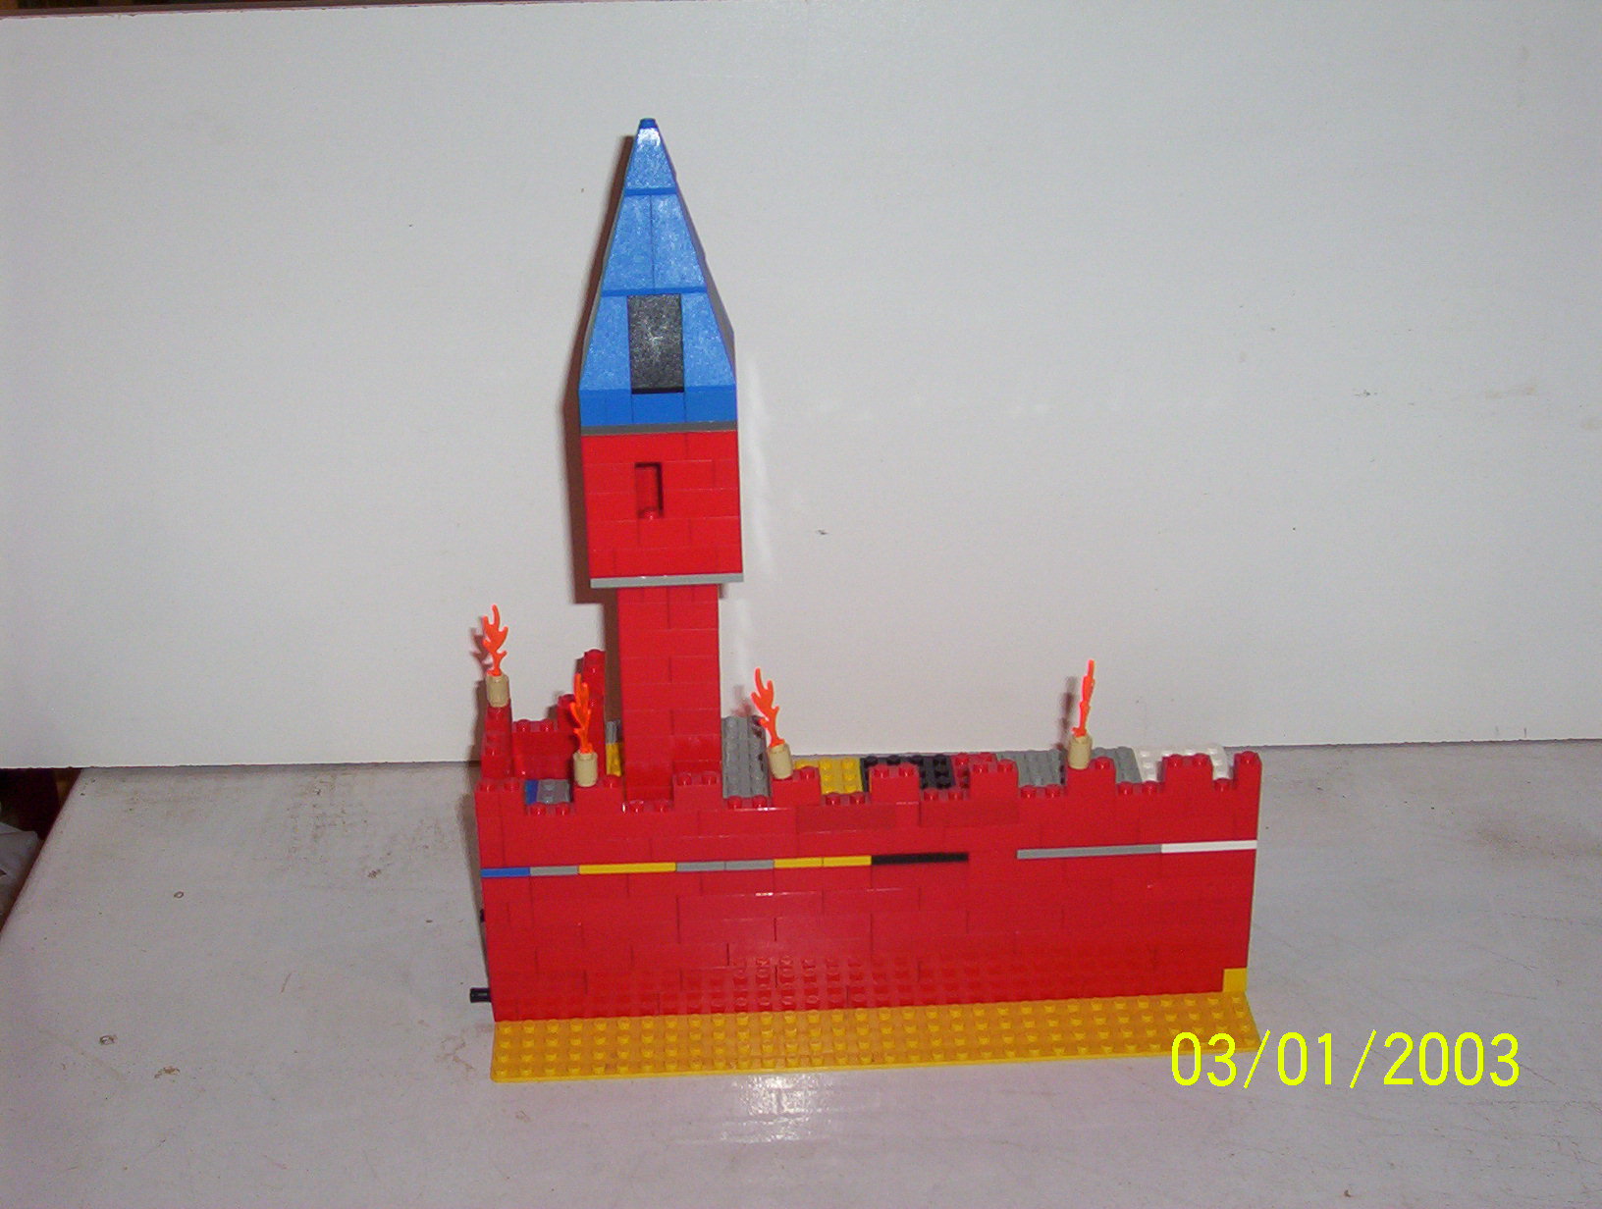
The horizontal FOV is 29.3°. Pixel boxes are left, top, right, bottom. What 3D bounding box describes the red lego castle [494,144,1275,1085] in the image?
[{"bbox_3d":[0.017,-0.013,0.996,0.263,0.307,0.128,-2,27,-2],"label":"red lego castle"}]

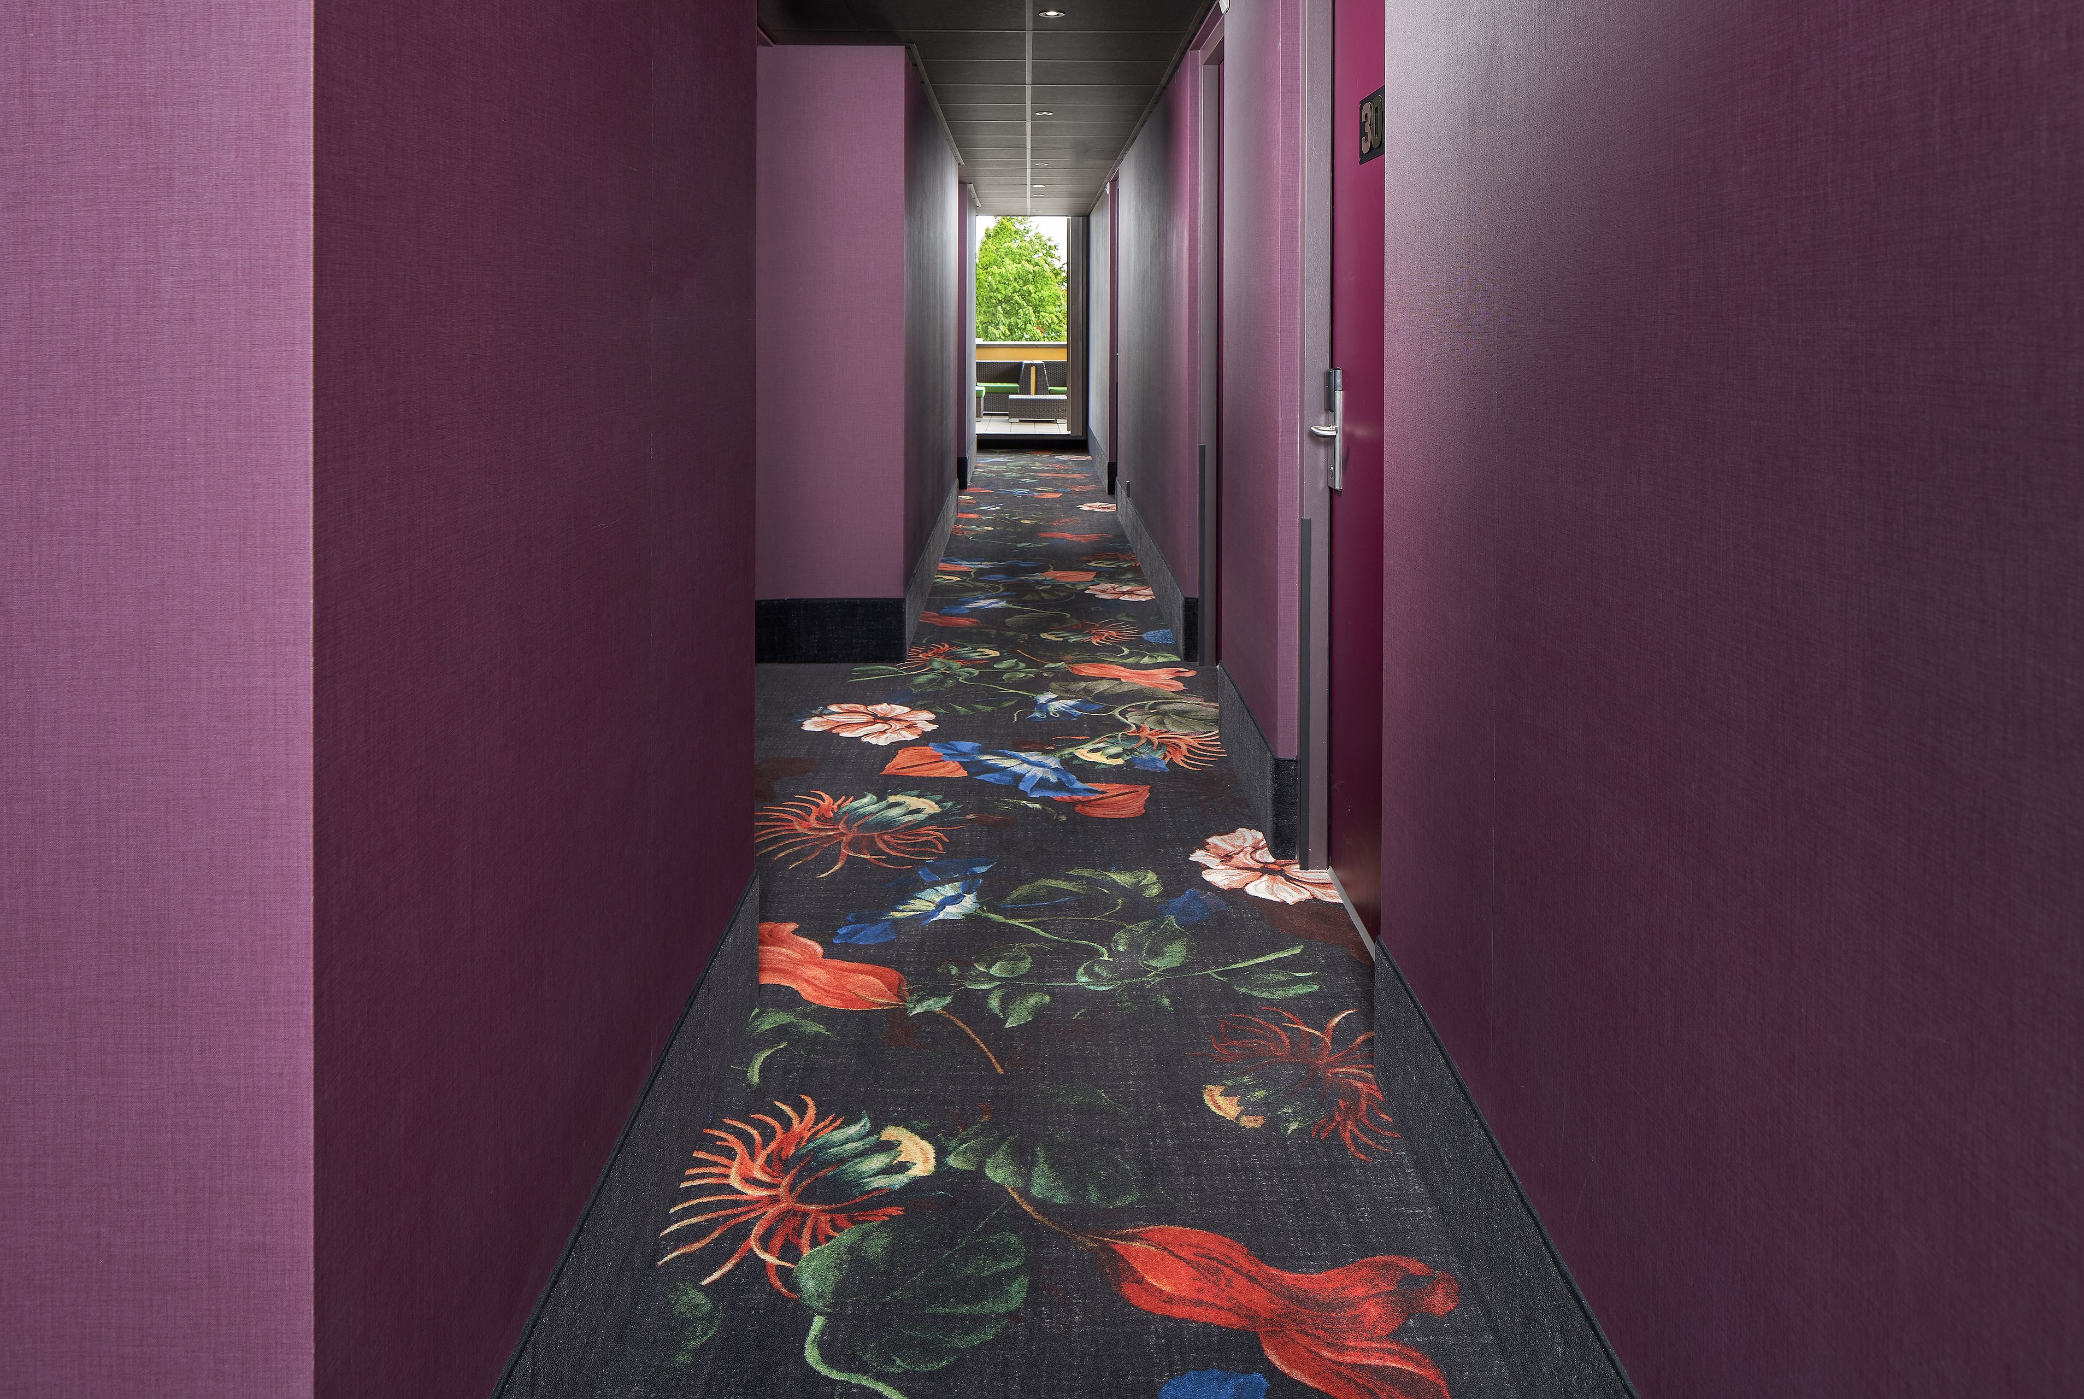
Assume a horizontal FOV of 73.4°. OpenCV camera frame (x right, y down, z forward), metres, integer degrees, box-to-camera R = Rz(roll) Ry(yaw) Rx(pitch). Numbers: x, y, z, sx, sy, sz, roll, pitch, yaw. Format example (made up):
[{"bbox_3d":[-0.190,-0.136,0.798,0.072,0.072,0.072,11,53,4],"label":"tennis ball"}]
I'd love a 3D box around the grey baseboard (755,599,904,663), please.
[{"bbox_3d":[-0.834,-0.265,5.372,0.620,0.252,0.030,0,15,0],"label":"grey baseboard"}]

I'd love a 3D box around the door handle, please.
[{"bbox_3d":[0.639,-0.606,3.140,0.070,0.275,0.130,0,15,0],"label":"door handle"}]

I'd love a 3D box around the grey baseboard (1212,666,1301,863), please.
[{"bbox_3d":[0.596,0.147,3.857,0.065,0.252,0.950,0,15,0],"label":"grey baseboard"}]

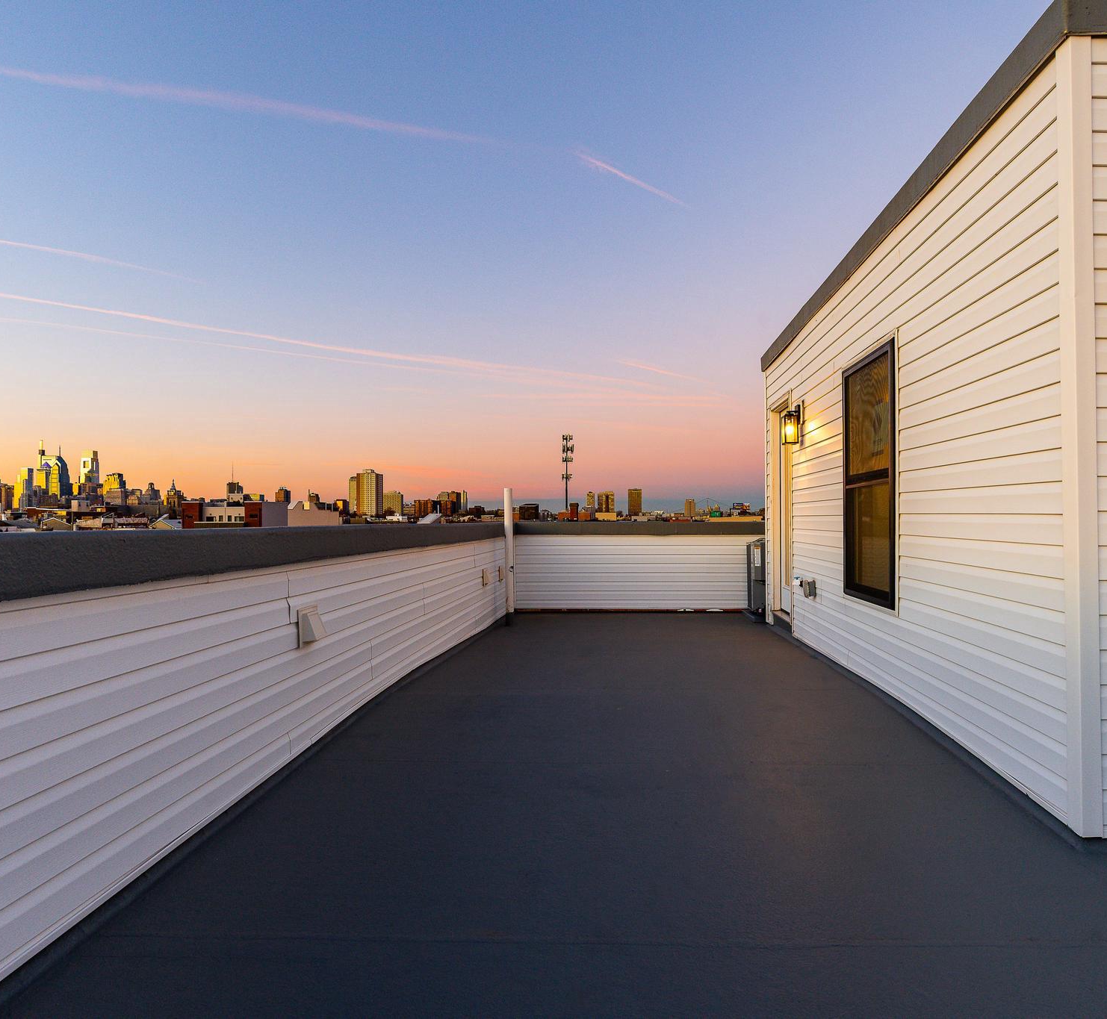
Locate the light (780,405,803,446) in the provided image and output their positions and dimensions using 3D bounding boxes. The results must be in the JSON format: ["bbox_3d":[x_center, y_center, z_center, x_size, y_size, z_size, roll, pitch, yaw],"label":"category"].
[{"bbox_3d":[2.030,-0.726,5.822,0.150,0.345,0.130,0,-1,6],"label":"light"}]

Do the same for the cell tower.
[{"bbox_3d":[4.806,-4.629,210.804,3.700,37.300,3.700,0,-1,6],"label":"cell tower"}]

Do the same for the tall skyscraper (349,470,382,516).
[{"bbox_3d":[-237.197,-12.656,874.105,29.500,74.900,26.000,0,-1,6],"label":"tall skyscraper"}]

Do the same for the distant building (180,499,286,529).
[{"bbox_3d":[-49.736,5.889,107.450,13.100,13.800,9.000,0,-1,6],"label":"distant building"}]

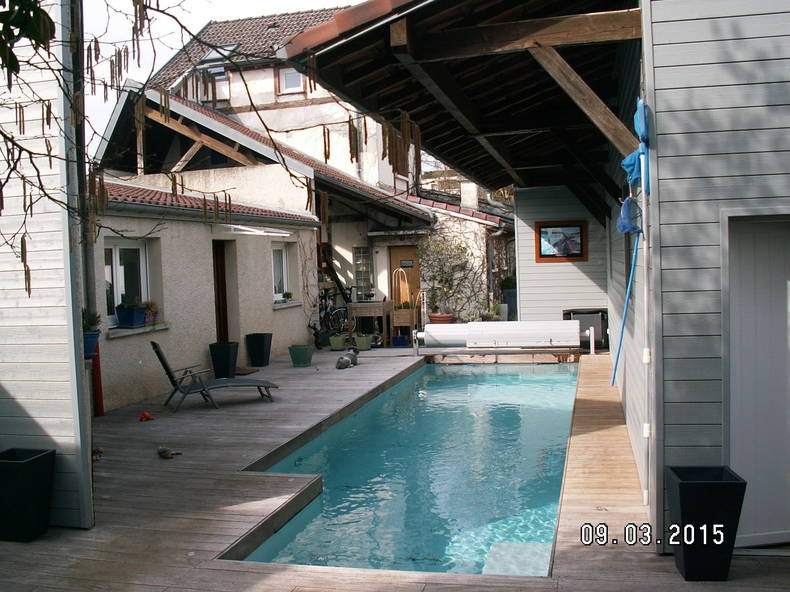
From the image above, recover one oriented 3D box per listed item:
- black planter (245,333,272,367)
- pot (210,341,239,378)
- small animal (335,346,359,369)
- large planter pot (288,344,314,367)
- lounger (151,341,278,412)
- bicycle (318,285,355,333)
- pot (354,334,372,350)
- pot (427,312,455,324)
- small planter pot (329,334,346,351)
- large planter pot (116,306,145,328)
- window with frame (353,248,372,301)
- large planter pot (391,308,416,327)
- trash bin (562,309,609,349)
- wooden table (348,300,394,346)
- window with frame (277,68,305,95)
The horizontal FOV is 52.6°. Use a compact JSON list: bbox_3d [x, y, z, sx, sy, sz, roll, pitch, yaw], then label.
[{"bbox_3d":[-2.242,0.905,13.159,0.320,0.510,0.320,-1,3,14],"label":"black planter"},{"bbox_3d":[-2.541,0.970,11.908,0.320,0.510,0.320,-1,3,14],"label":"pot"},{"bbox_3d":[-0.757,0.972,12.706,0.210,0.310,0.400,0,3,38],"label":"small animal"},{"bbox_3d":[-1.637,1.067,14.088,0.360,0.350,0.360,-1,3,14],"label":"large planter pot"},{"bbox_3d":[-2.371,0.975,10.443,1.581,0.881,0.600,-3,3,-25],"label":"lounger"},{"bbox_3d":[-0.855,0.410,18.700,1.750,1.100,0.580,-1,3,14],"label":"bicycle"},{"bbox_3d":[-0.595,0.872,15.127,0.320,0.290,0.320,-2,2,0],"label":"pot"},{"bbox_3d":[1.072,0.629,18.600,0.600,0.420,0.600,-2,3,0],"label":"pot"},{"bbox_3d":[-1.189,0.971,16.637,0.310,0.290,0.310,-2,3,0],"label":"small planter pot"},{"bbox_3d":[-3.578,0.291,10.821,0.280,0.260,0.280,-1,3,14],"label":"large planter pot"},{"bbox_3d":[-0.765,-0.530,18.800,0.470,1.300,0.130,-1,3,14],"label":"window with frame"},{"bbox_3d":[0.193,0.409,15.440,0.400,0.360,0.420,-1,3,14],"label":"large planter pot"},{"bbox_3d":[3.351,0.588,14.008,0.740,0.680,0.600,-1,3,14],"label":"trash bin"},{"bbox_3d":[-0.522,0.611,17.082,0.860,0.930,0.500,-1,3,14],"label":"wooden table"},{"bbox_3d":[-3.451,-7.135,26.500,0.880,0.900,0.120,-1,3,14],"label":"window with frame"}]

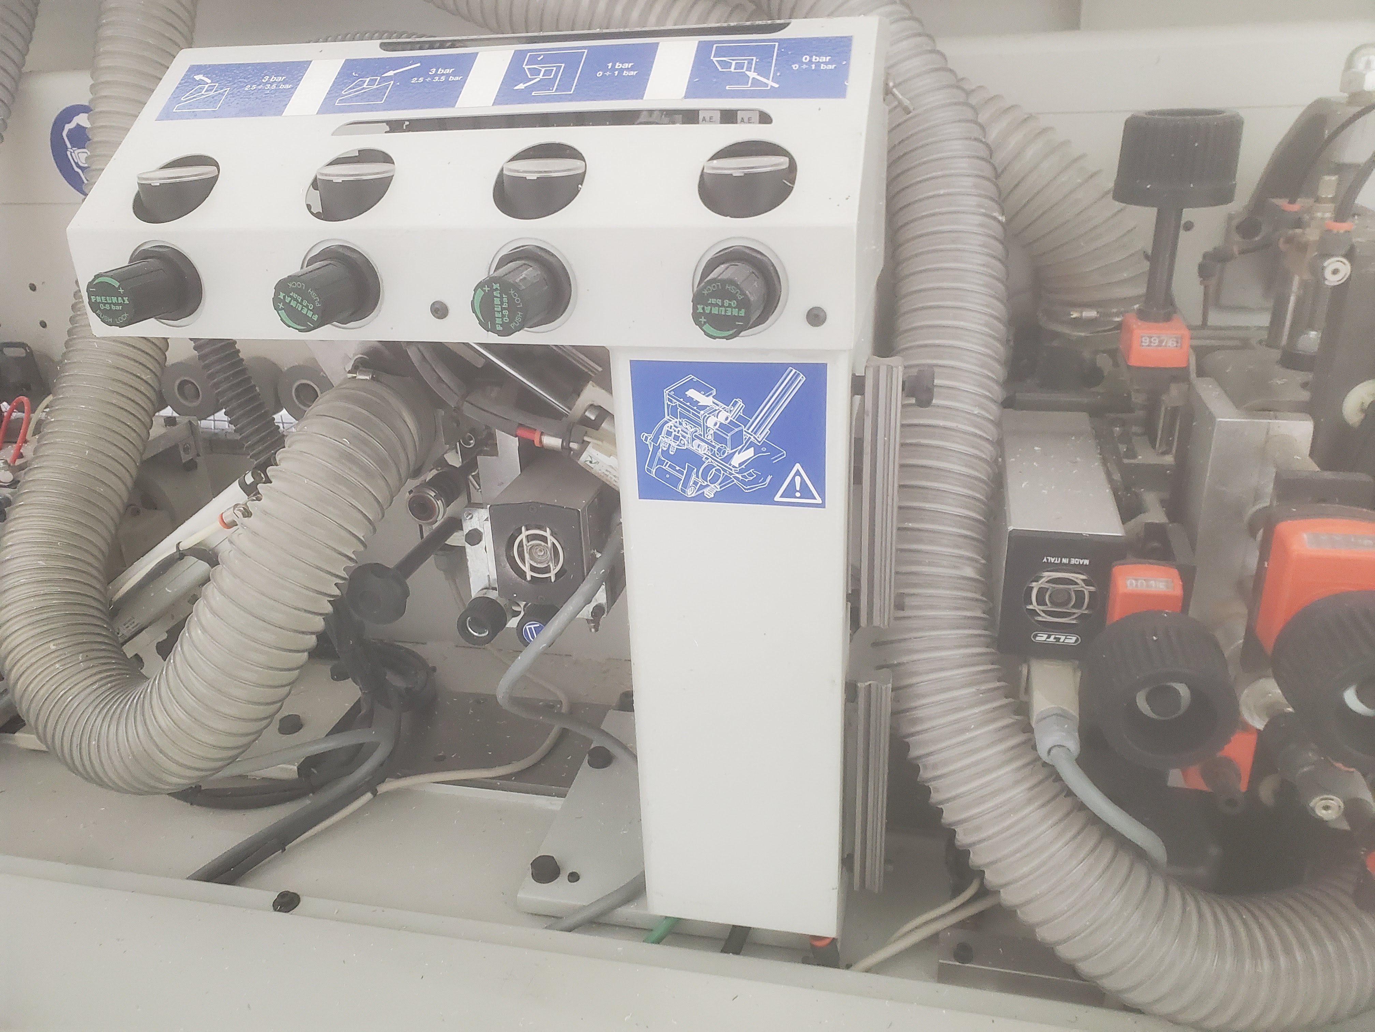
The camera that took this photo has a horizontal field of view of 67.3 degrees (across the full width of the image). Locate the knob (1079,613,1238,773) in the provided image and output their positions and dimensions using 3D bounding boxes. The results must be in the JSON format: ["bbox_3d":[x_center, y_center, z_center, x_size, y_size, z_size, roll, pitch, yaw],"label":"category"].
[{"bbox_3d":[0.210,0.078,0.461,0.060,0.060,0.043,3,24,12],"label":"knob"}]

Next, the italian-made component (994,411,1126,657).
[{"bbox_3d":[0.215,0.002,0.616,0.054,0.072,0.201,4,24,14],"label":"italian-made component"}]

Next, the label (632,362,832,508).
[{"bbox_3d":[0.020,-0.040,0.511,0.096,0.074,0.002,3,24,12],"label":"label"}]

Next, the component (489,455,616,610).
[{"bbox_3d":[-0.071,-0.006,0.678,0.056,0.064,0.150,3,24,12],"label":"component"}]

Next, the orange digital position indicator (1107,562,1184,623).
[{"bbox_3d":[0.229,0.049,0.524,0.034,0.046,0.028,4,25,14],"label":"orange digital position indicator"}]

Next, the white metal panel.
[{"bbox_3d":[-0.112,-0.178,0.549,0.410,0.143,0.131,3,24,12],"label":"white metal panel"}]

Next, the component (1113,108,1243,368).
[{"bbox_3d":[0.260,-0.150,0.559,0.060,0.129,0.060,3,24,12],"label":"component"}]

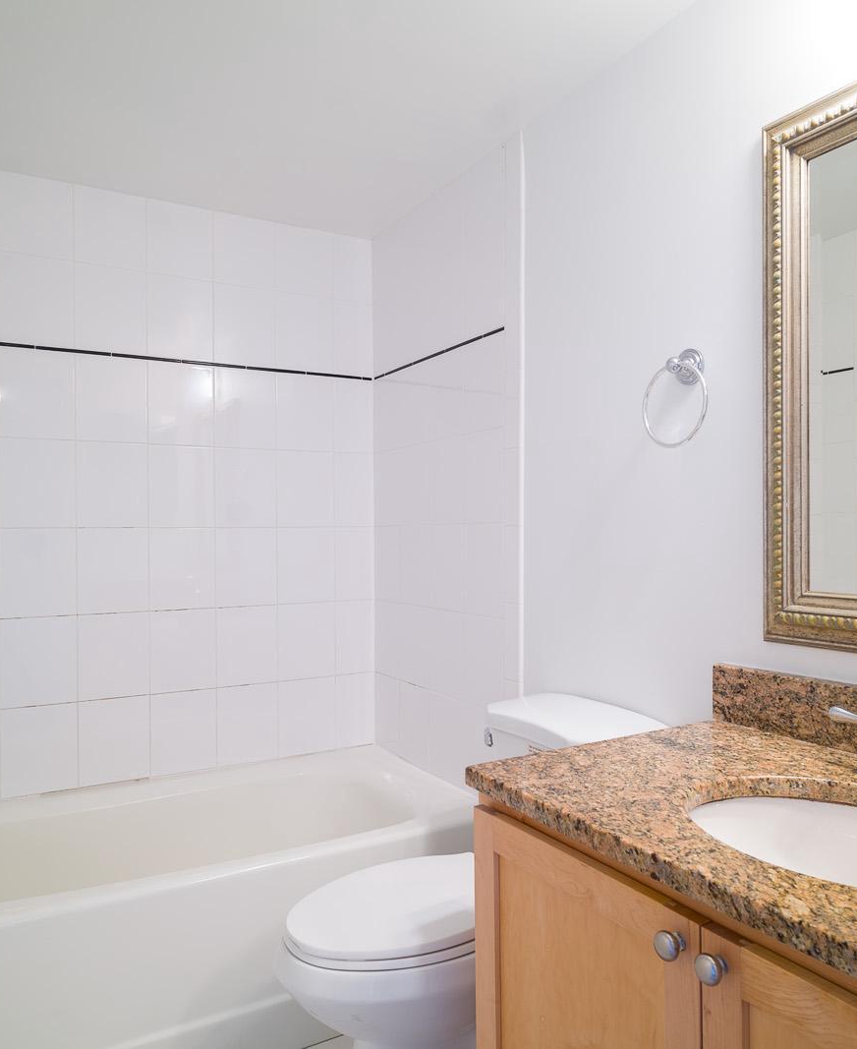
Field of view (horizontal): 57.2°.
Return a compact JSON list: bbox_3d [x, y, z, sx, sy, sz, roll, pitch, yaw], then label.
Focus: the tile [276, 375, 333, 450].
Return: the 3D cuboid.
[{"bbox_3d":[-0.417,-0.376,2.656,0.200,0.257,0.010,0,-1,-28],"label":"tile"}]

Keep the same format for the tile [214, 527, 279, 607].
[{"bbox_3d":[-0.589,0.137,2.553,0.200,0.253,0.010,0,-1,-28],"label":"tile"}]

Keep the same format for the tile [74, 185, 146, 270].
[{"bbox_3d":[-0.955,-0.886,2.368,0.202,0.226,0.010,0,0,-29],"label":"tile"}]

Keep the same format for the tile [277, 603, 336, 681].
[{"bbox_3d":[-0.408,0.391,2.643,0.201,0.251,0.010,0,-1,-29],"label":"tile"}]

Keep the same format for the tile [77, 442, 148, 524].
[{"bbox_3d":[-0.944,-0.116,2.354,0.201,0.254,0.010,0,-1,-29],"label":"tile"}]

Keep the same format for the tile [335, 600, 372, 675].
[{"bbox_3d":[-0.255,0.389,2.739,0.143,0.252,0.010,0,0,-28],"label":"tile"}]

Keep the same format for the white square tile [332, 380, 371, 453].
[{"bbox_3d":[-0.261,-0.376,2.741,0.143,0.257,0.010,0,0,-28],"label":"white square tile"}]

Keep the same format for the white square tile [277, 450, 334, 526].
[{"bbox_3d":[-0.413,-0.118,2.648,0.201,0.254,0.010,0,-1,-29],"label":"white square tile"}]

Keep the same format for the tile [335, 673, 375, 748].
[{"bbox_3d":[-0.252,0.644,2.726,0.145,0.248,0.010,0,-1,-28],"label":"tile"}]

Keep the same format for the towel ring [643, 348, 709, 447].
[{"bbox_3d":[0.480,-0.242,1.503,0.064,0.192,0.162,0,0,-29],"label":"towel ring"}]

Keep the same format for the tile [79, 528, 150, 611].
[{"bbox_3d":[-0.942,0.139,2.352,0.201,0.252,0.010,0,-1,-29],"label":"tile"}]

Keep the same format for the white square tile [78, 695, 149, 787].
[{"bbox_3d":[-0.945,0.651,2.367,0.202,0.254,0.010,0,0,-29],"label":"white square tile"}]

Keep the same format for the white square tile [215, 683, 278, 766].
[{"bbox_3d":[-0.585,0.645,2.558,0.201,0.252,0.010,0,0,-28],"label":"white square tile"}]

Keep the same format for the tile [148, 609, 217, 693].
[{"bbox_3d":[-0.766,0.392,2.462,0.201,0.252,0.010,0,0,-28],"label":"tile"}]

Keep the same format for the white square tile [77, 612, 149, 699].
[{"bbox_3d":[-0.939,0.393,2.349,0.201,0.251,0.010,0,-1,-29],"label":"white square tile"}]

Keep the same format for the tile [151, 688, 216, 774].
[{"bbox_3d":[-0.764,0.646,2.462,0.201,0.252,0.010,0,0,-28],"label":"tile"}]

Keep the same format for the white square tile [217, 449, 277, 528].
[{"bbox_3d":[-0.594,-0.119,2.564,0.202,0.254,0.010,0,0,-29],"label":"white square tile"}]

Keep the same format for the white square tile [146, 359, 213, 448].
[{"bbox_3d":[-0.770,-0.374,2.455,0.201,0.257,0.010,0,-1,-29],"label":"white square tile"}]

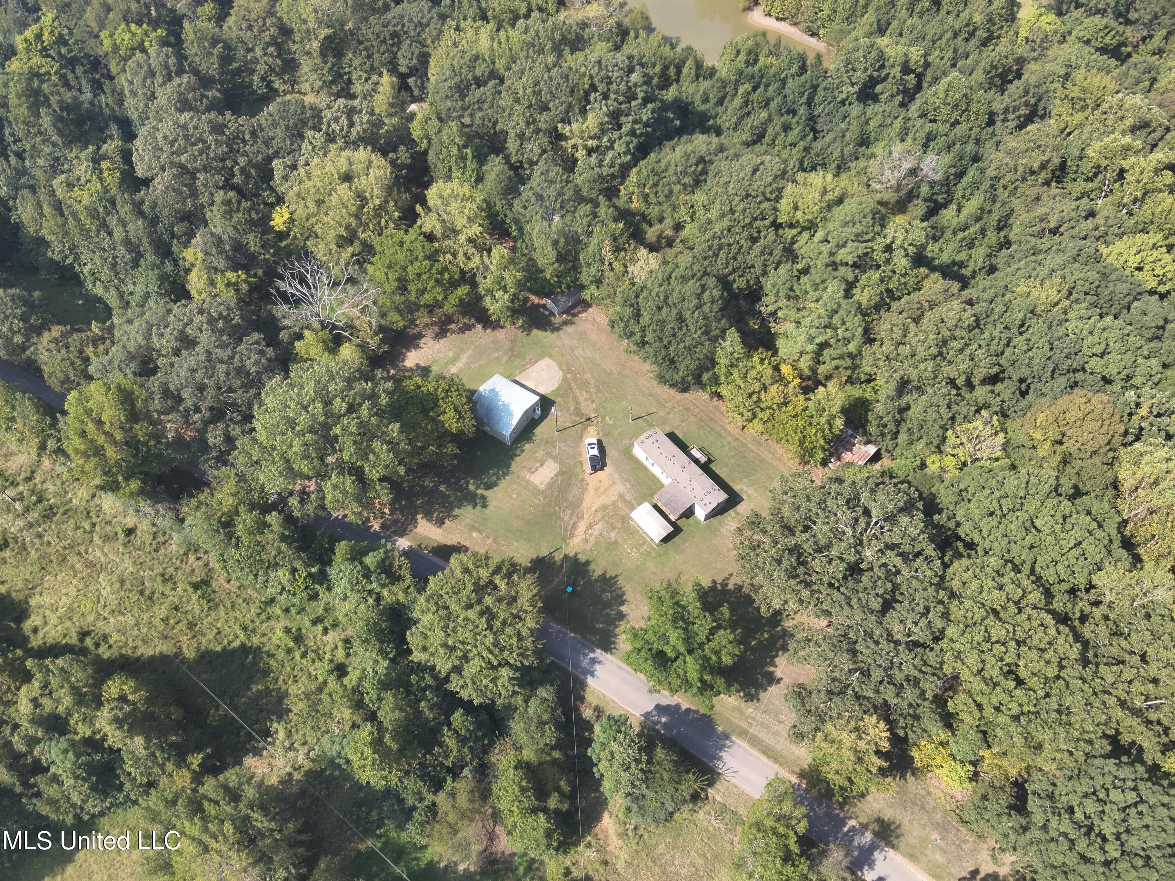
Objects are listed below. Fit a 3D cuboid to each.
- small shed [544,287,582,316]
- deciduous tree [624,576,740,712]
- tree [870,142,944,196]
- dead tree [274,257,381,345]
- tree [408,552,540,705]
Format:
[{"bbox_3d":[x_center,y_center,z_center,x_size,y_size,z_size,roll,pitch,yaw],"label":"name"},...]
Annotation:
[{"bbox_3d":[-4.400,-27.100,153.100,6.500,2.650,3.550,-39,65,-22],"label":"small shed"},{"bbox_3d":[12.650,27.900,110.800,15.400,13.800,17.200,0,57,0],"label":"deciduous tree"},{"bbox_3d":[60.900,-49.300,159.300,13.700,16.500,12.500,0,57,0],"label":"tree"},{"bbox_3d":[-45.700,-23.800,143.400,18.200,15.000,17.300,0,57,0],"label":"dead tree"},{"bbox_3d":[-14.950,25.900,110.200,17.200,17.000,19.000,0,57,0],"label":"tree"}]

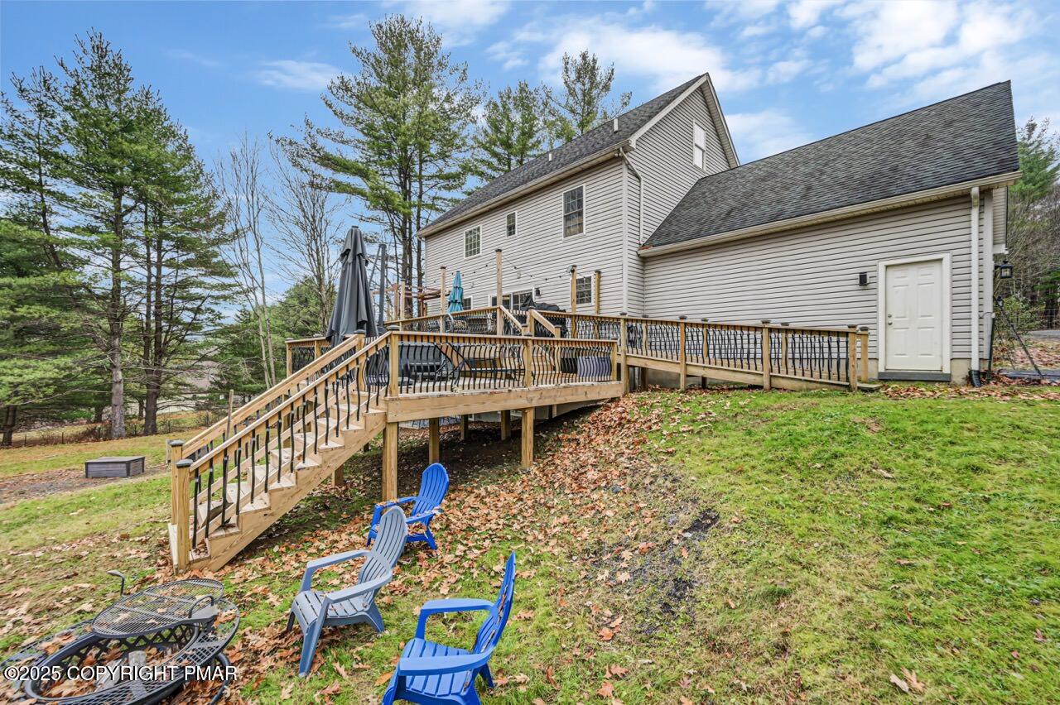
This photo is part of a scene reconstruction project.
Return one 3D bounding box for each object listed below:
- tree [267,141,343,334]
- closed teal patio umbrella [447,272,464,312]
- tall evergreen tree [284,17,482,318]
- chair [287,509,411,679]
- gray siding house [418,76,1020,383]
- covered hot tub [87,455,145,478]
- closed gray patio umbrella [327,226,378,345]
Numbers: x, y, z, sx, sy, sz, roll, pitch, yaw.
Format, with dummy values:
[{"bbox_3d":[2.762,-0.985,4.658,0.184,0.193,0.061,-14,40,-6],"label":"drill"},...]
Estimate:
[{"bbox_3d":[-12.234,-4.012,22.500,4.500,15.223,4.400,0,0,0],"label":"tree"},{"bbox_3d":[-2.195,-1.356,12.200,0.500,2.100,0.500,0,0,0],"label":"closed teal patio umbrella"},{"bbox_3d":[-10.103,-9.602,28.000,13.300,25.804,12.800,0,0,0],"label":"tall evergreen tree"},{"bbox_3d":[-1.500,1.857,3.440,0.840,0.940,0.760,1,-1,-39],"label":"chair"},{"bbox_3d":[4.578,-4.263,15.956,10.150,10.650,18.150,0,0,-43],"label":"gray siding house"},{"bbox_3d":[-14.674,4.082,14.615,1.437,0.565,0.629,0,0,0],"label":"covered hot tub"},{"bbox_3d":[-3.347,-1.270,7.800,0.920,2.240,0.880,0,0,0],"label":"closed gray patio umbrella"}]

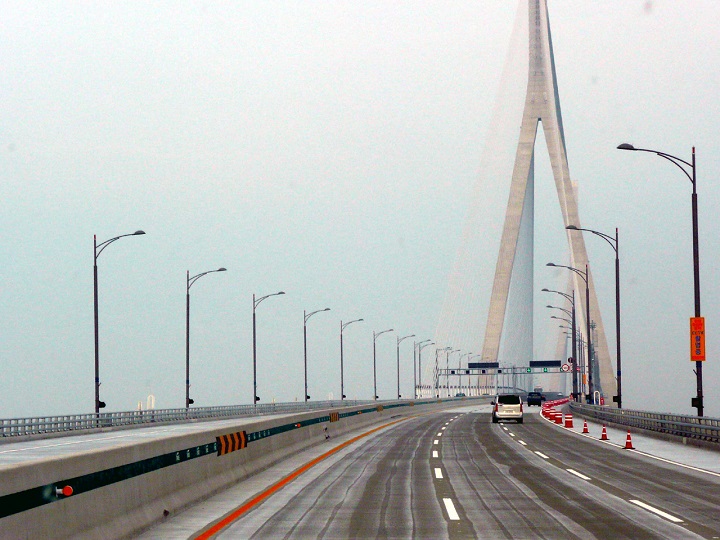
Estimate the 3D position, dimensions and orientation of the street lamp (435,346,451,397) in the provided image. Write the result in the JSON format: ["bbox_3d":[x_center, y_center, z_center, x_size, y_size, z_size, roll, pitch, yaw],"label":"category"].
[{"bbox_3d":[18.439,22.957,541.237,3.200,12.100,0.400,-1,-4,6],"label":"street lamp"}]

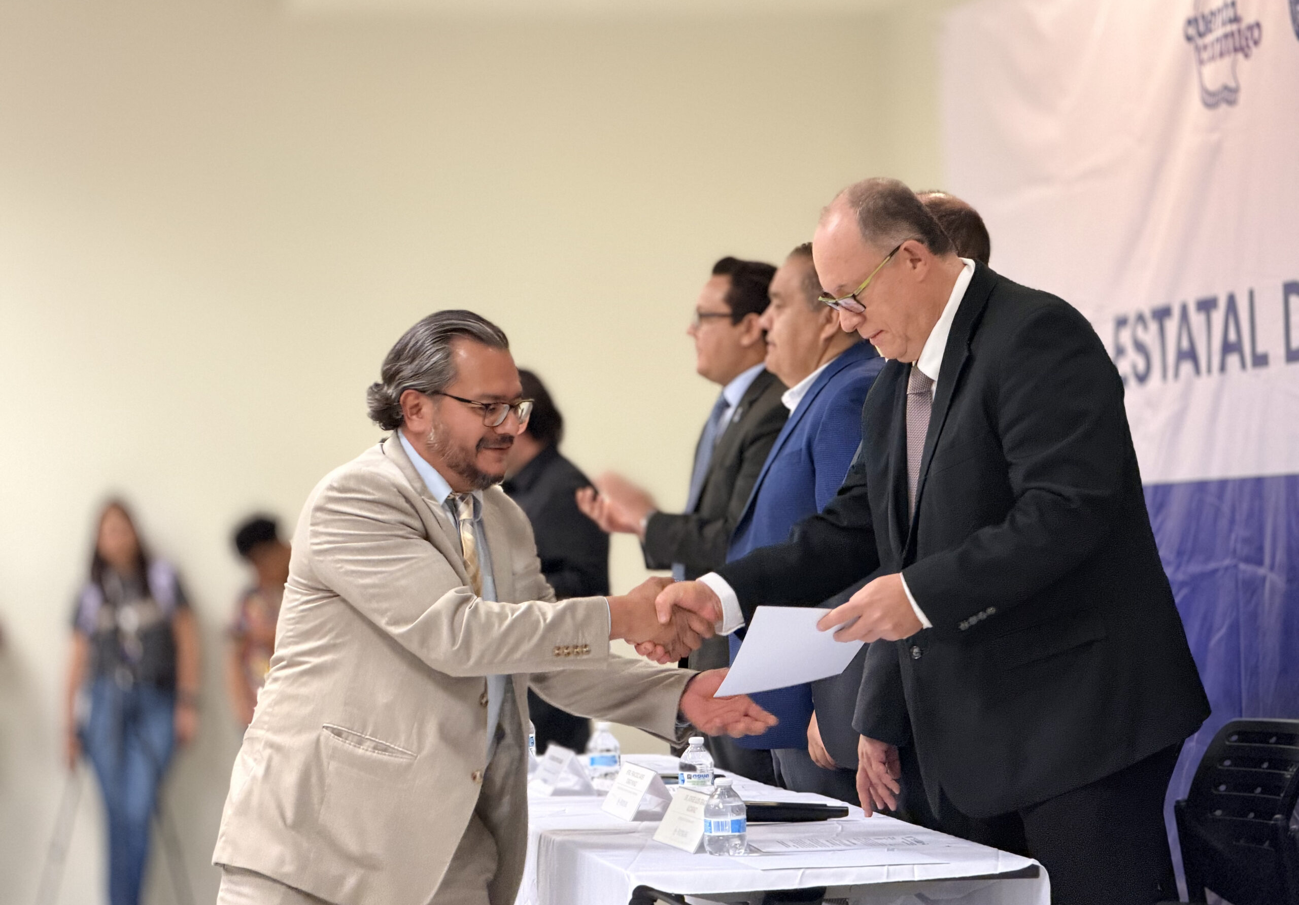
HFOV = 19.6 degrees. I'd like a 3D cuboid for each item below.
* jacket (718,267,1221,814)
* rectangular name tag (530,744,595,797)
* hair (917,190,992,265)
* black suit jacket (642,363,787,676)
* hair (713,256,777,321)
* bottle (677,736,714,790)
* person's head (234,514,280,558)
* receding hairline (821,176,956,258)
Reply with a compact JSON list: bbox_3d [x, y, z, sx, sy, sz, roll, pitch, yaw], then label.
[{"bbox_3d":[0.461,0.128,5.460,0.640,0.800,0.540,1,-2,-26],"label":"jacket"},{"bbox_3d":[-0.168,0.613,7.250,0.090,0.083,0.250,0,-2,-13],"label":"rectangular name tag"},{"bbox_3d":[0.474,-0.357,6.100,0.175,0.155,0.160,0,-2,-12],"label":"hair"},{"bbox_3d":[0.185,0.200,7.400,0.460,0.730,0.520,1,-2,-16],"label":"black suit jacket"},{"bbox_3d":[0.199,-0.319,7.400,0.170,0.145,0.165,0,-2,-3],"label":"hair"},{"bbox_3d":[0.086,0.578,6.850,0.064,0.122,0.064,0,-2,-11],"label":"bottle"},{"bbox_3d":[-1.355,0.297,13.000,0.170,0.150,0.165,-2,-2,41],"label":"person's head"},{"bbox_3d":[0.346,-0.337,5.410,0.190,0.125,0.165,-14,3,-21],"label":"receding hairline"}]

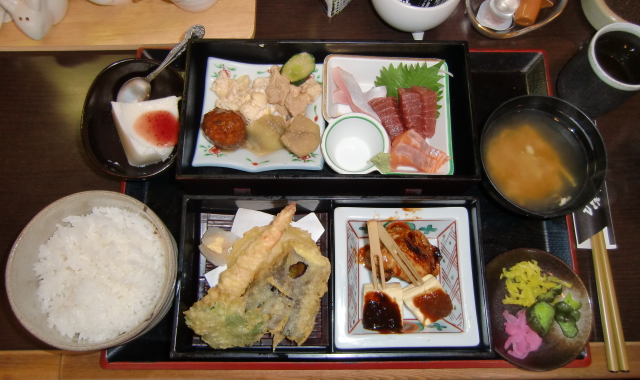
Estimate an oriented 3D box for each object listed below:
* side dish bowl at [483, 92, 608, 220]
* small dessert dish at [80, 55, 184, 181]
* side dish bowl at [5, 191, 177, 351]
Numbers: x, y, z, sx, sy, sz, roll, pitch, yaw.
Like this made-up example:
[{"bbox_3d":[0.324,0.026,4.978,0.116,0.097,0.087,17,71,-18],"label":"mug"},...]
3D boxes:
[{"bbox_3d":[0.200,-0.025,0.426,0.114,0.062,0.114,0,76,-1],"label":"side dish bowl"},{"bbox_3d":[-0.179,-0.068,0.449,0.106,0.032,0.127,-6,76,-2],"label":"small dessert dish"},{"bbox_3d":[-0.190,0.071,0.398,0.133,0.064,0.133,1,78,-6],"label":"side dish bowl"}]

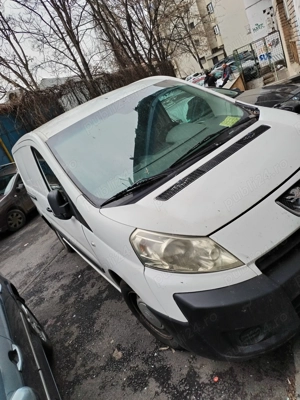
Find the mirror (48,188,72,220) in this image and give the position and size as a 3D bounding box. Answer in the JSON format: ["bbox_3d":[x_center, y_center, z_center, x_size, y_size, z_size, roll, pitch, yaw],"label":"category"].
[{"bbox_3d":[-0.717,0.037,2.371,0.180,0.245,0.130,-9,26,37],"label":"mirror"}]

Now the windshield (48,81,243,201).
[{"bbox_3d":[-0.006,-0.625,2.476,1.520,0.130,0.990,-34,52,-22],"label":"windshield"}]

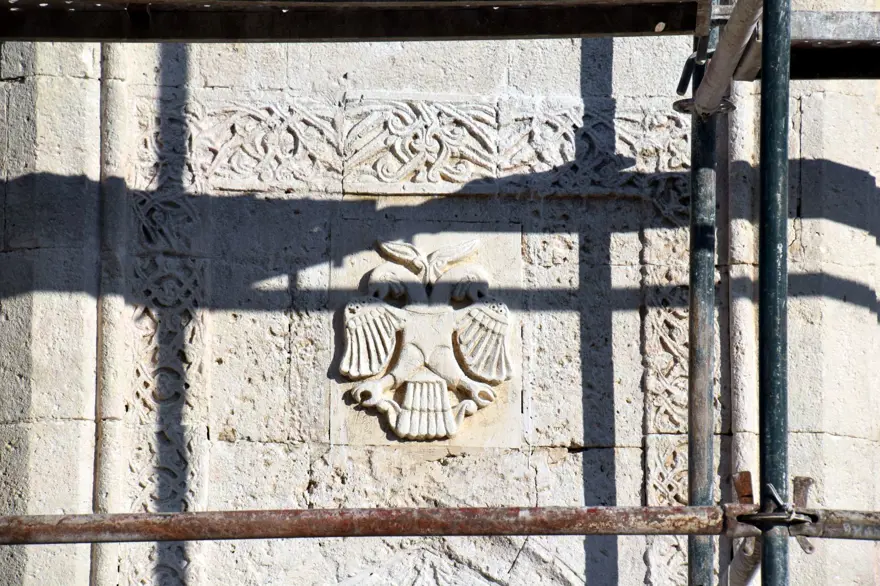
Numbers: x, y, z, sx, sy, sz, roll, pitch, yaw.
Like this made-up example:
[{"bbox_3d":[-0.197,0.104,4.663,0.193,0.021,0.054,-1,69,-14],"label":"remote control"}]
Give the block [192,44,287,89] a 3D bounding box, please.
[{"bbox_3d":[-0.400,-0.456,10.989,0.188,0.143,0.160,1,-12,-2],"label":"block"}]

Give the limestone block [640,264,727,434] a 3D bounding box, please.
[{"bbox_3d":[0.479,0.129,10.900,0.164,0.345,0.160,1,-12,-2],"label":"limestone block"}]

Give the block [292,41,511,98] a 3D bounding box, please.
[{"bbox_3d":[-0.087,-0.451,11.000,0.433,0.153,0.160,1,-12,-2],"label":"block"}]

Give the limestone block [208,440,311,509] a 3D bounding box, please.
[{"bbox_3d":[-0.356,0.385,10.830,0.199,0.163,0.160,1,-12,-2],"label":"limestone block"}]

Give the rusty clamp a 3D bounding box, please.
[{"bbox_3d":[0.575,0.380,9.400,0.145,0.135,0.125,1,-12,-2],"label":"rusty clamp"}]

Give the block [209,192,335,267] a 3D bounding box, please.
[{"bbox_3d":[-0.338,-0.110,10.931,0.245,0.149,0.160,1,-12,-2],"label":"block"}]

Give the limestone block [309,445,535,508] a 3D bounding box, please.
[{"bbox_3d":[-0.038,0.389,10.842,0.445,0.155,0.160,1,-12,-2],"label":"limestone block"}]

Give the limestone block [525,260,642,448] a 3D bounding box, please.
[{"bbox_3d":[0.281,0.139,10.905,0.235,0.365,0.160,1,-12,-2],"label":"limestone block"}]

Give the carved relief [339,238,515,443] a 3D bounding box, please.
[{"bbox_3d":[-0.027,0.096,10.810,0.338,0.404,0.050,1,-12,-2],"label":"carved relief"}]

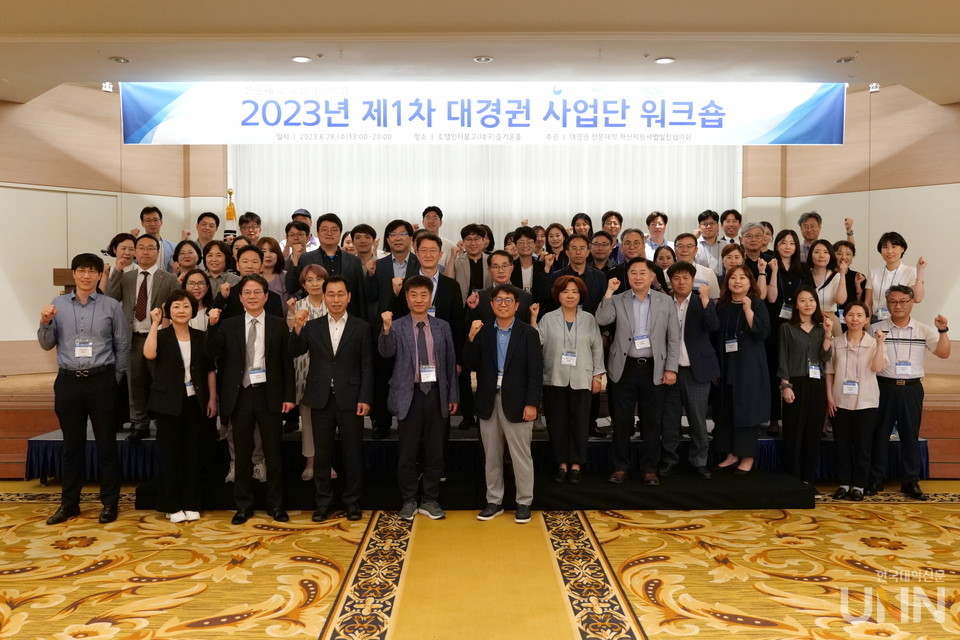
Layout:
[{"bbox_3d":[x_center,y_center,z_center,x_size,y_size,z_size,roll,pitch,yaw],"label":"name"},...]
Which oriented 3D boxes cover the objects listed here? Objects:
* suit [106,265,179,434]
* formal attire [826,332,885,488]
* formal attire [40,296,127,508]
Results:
[{"bbox_3d":[-2.937,0.253,6.750,0.620,1.490,0.380,0,2,-13],"label":"suit"},{"bbox_3d":[2.960,0.710,6.082,0.450,1.241,0.320,1,2,17],"label":"formal attire"},{"bbox_3d":[-2.797,0.578,5.476,0.580,1.573,0.380,0,2,-8],"label":"formal attire"}]

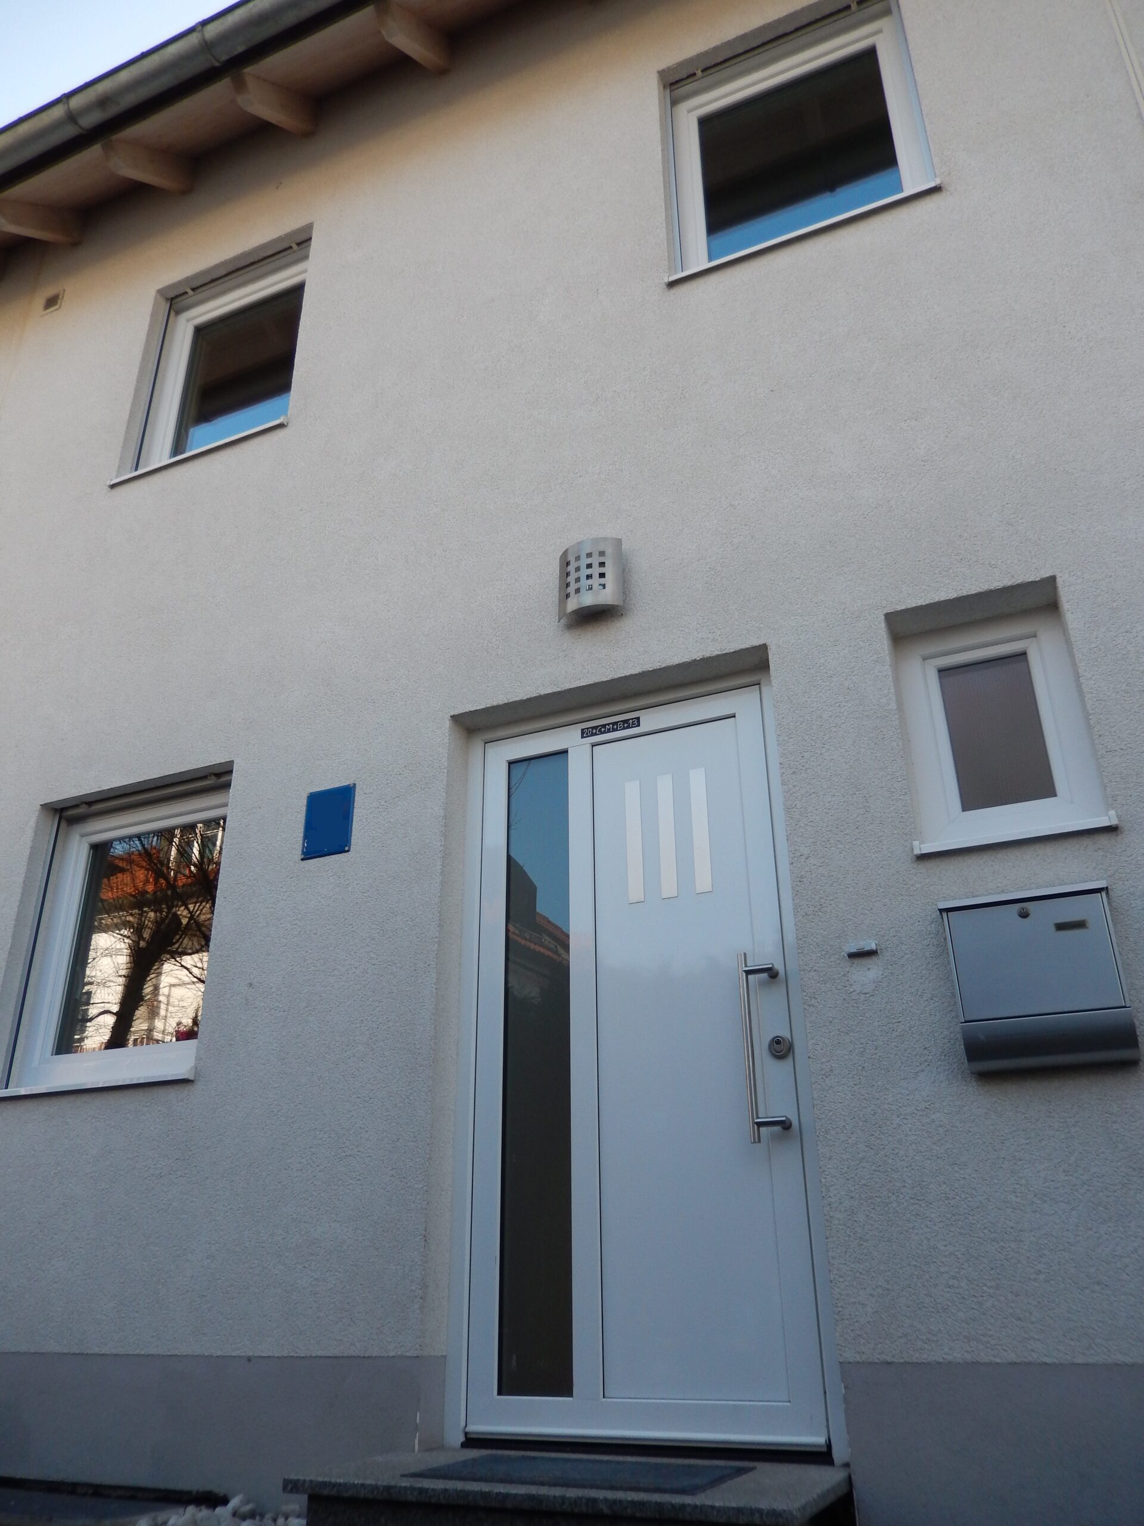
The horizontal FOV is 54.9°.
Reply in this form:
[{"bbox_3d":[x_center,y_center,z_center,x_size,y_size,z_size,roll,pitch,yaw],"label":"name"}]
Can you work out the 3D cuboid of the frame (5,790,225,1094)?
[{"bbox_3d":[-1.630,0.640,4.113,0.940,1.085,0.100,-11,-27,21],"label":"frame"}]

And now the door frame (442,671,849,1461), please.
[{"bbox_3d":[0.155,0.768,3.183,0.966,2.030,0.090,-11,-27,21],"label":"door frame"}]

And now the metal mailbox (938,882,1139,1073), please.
[{"bbox_3d":[1.101,0.516,2.606,0.382,0.396,0.123,-11,-27,21],"label":"metal mailbox"}]

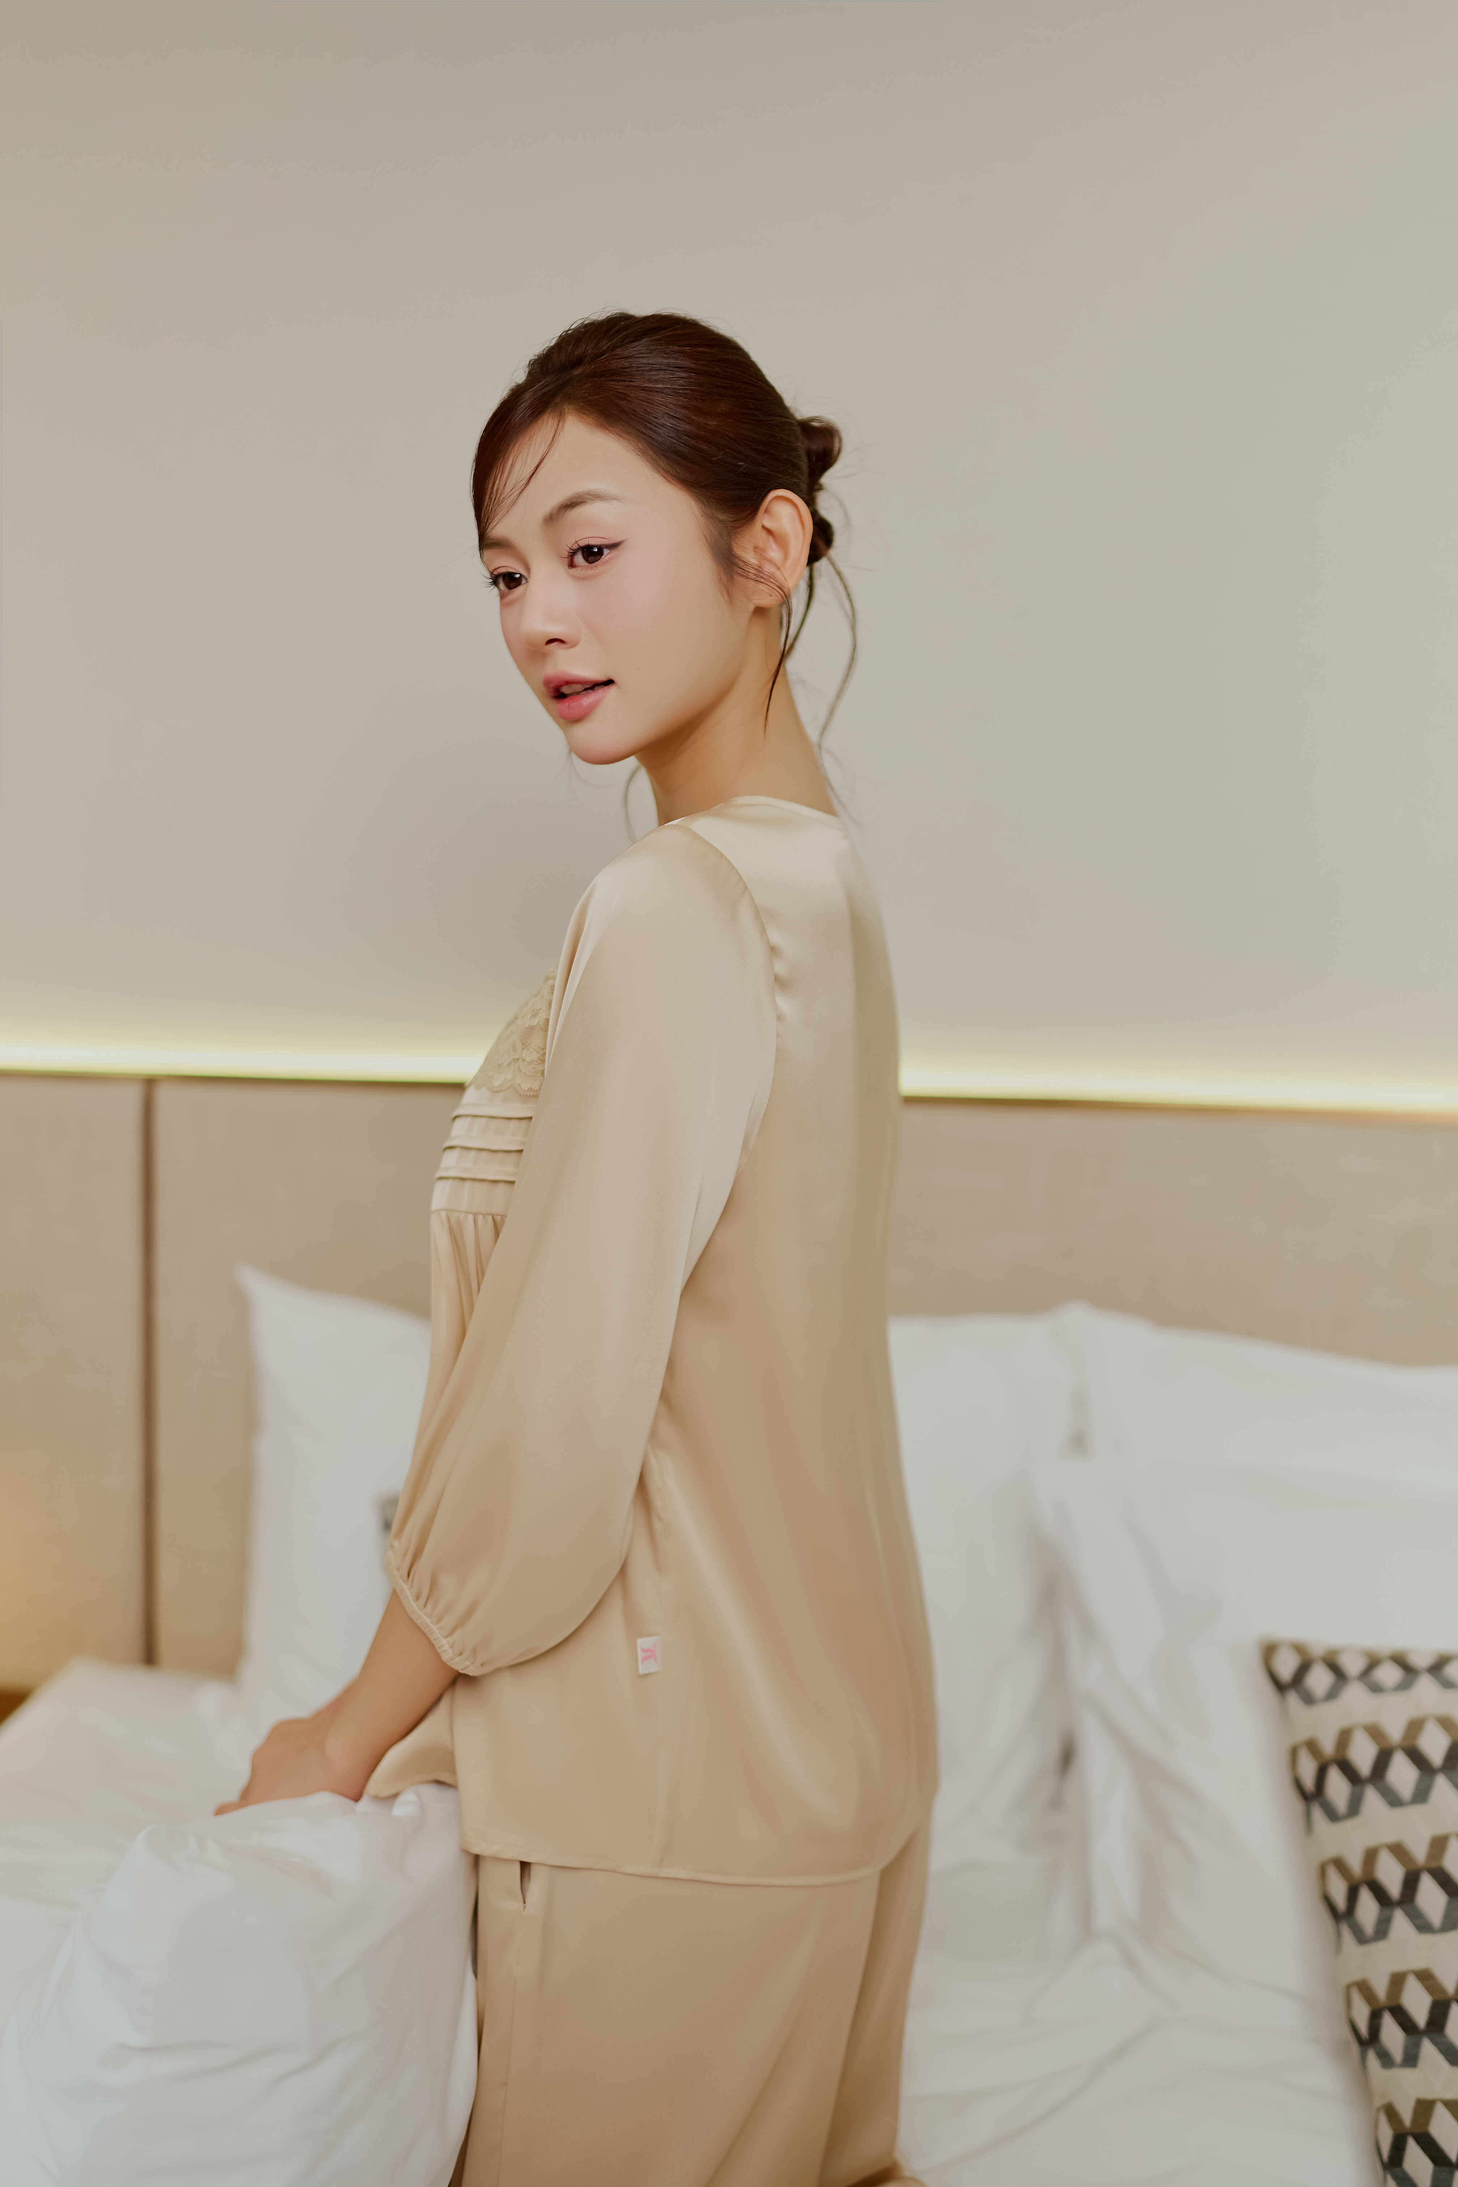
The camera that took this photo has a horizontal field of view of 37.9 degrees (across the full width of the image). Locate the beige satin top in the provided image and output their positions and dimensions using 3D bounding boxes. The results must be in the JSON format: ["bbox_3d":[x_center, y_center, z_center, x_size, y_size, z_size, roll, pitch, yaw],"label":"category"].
[{"bbox_3d":[-0.027,0.122,1.165,0.285,0.585,0.440,1,5,24],"label":"beige satin top"}]

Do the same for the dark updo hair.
[{"bbox_3d":[-0.033,-0.310,1.170,0.225,0.235,0.175,-11,0,-45],"label":"dark updo hair"}]

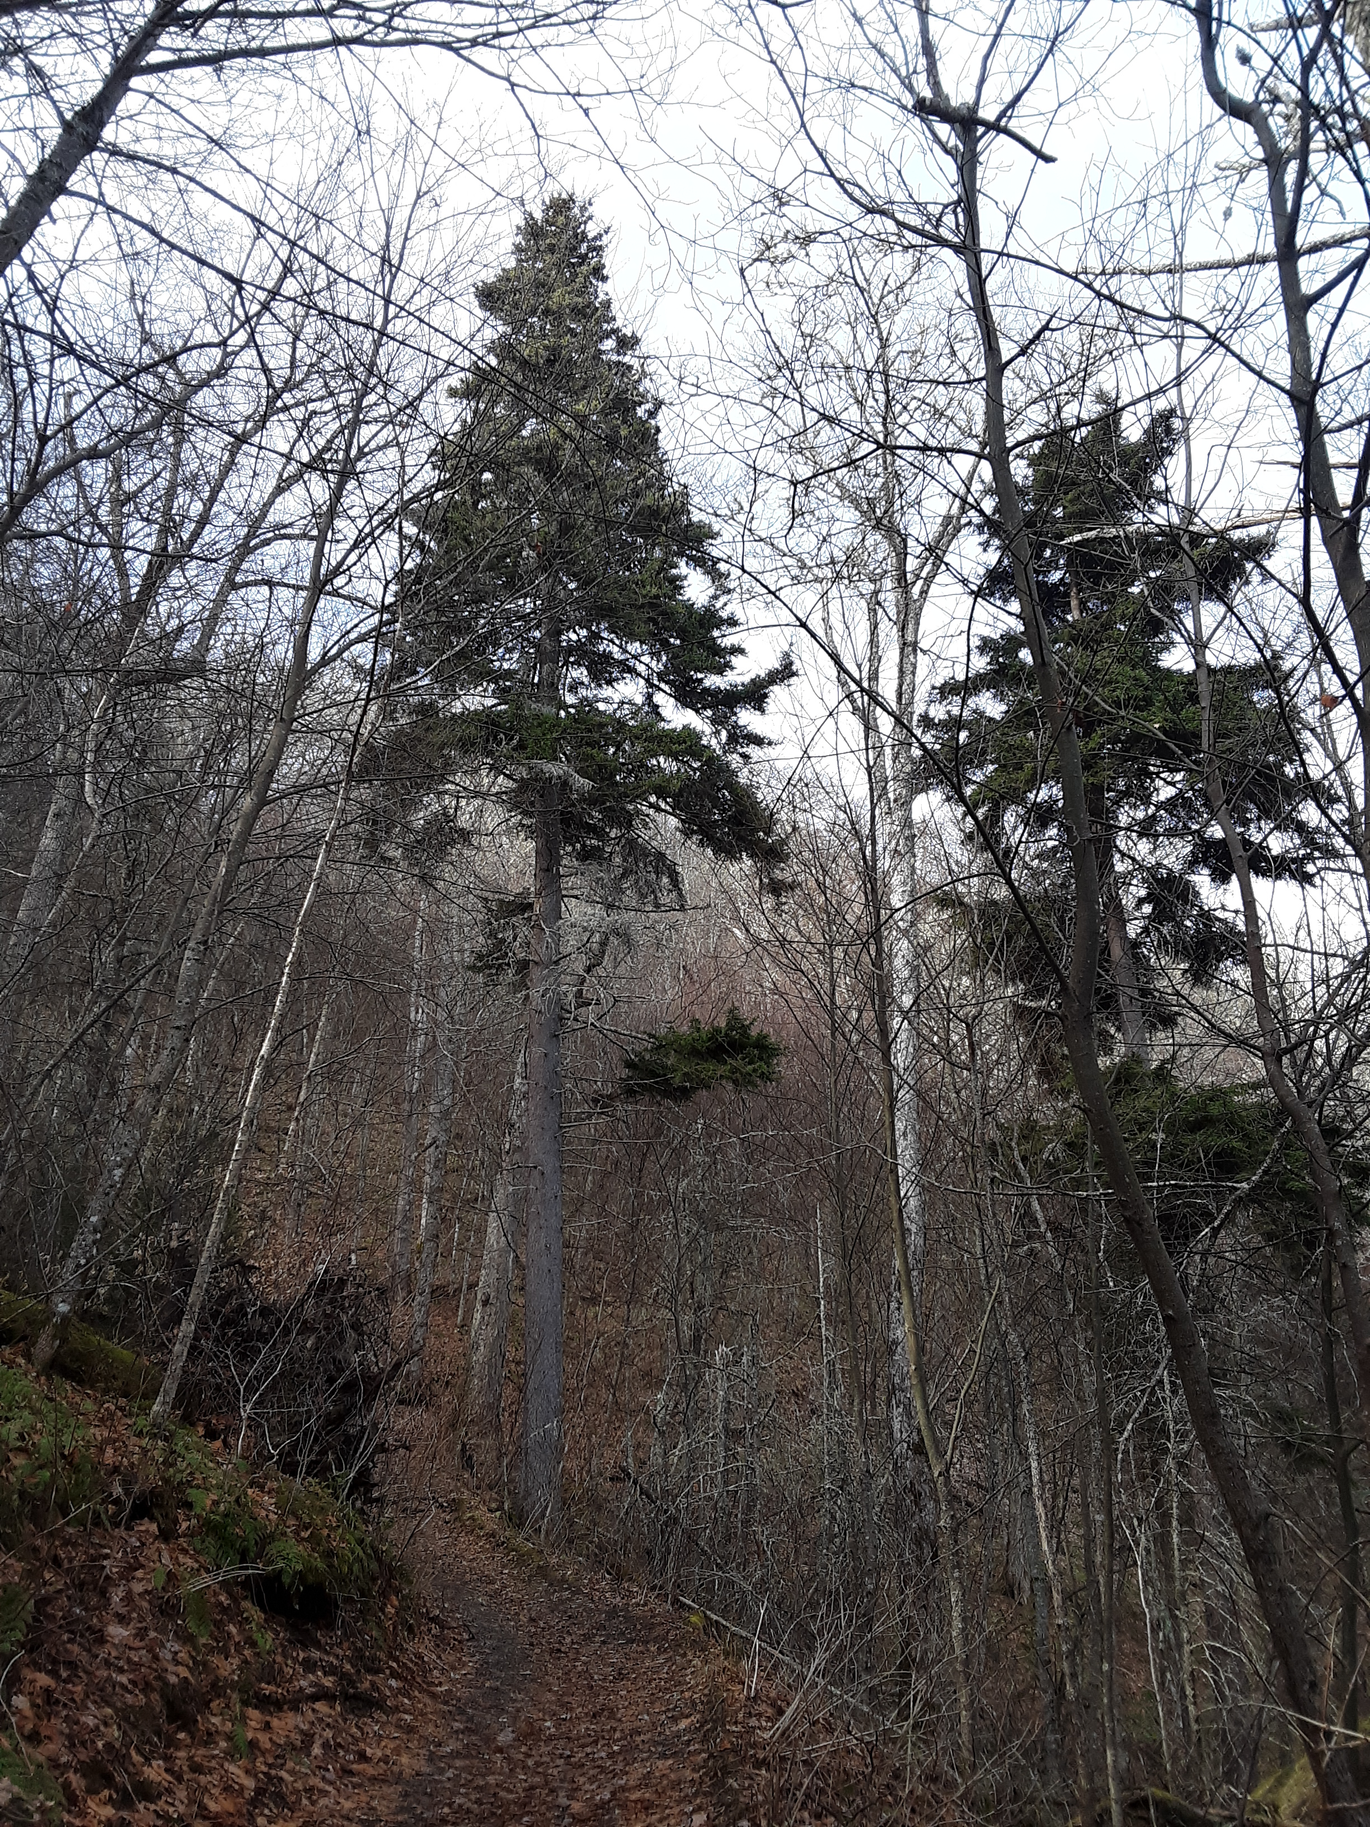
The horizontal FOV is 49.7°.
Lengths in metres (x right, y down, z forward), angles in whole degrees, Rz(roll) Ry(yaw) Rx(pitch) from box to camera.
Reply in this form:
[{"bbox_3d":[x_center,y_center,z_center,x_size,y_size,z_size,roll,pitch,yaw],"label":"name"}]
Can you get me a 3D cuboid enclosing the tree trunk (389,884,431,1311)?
[{"bbox_3d":[-4.368,2.877,23.803,0.278,6.640,0.278,1,-14,0],"label":"tree trunk"}]

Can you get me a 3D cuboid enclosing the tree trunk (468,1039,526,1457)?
[{"bbox_3d":[-2.084,3.818,17.084,0.398,4.840,0.398,4,-14,1],"label":"tree trunk"}]

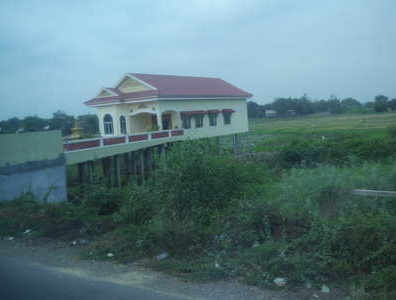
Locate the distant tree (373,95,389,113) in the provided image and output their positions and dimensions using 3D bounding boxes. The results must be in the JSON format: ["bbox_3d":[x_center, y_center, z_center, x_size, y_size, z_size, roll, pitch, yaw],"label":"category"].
[{"bbox_3d":[78.970,-20.121,200.000,6.920,7.790,6.920,-2,5,22],"label":"distant tree"}]

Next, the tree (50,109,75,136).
[{"bbox_3d":[-49.838,-9.747,170.000,8.830,9.560,8.830,-5,5,-16],"label":"tree"}]

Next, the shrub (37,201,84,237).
[{"bbox_3d":[-2.717,1.383,9.200,0.850,0.700,0.750,-1,5,32],"label":"shrub"}]

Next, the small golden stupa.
[{"bbox_3d":[-11.397,-1.675,43.000,1.100,2.000,1.100,-1,5,32],"label":"small golden stupa"}]

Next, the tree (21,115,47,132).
[{"bbox_3d":[-66.800,-10.894,190.000,10.690,7.400,10.690,-5,5,-19],"label":"tree"}]

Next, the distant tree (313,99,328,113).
[{"bbox_3d":[58.308,-21.181,220.000,7.620,6.660,7.620,-2,5,15],"label":"distant tree"}]

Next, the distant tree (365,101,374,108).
[{"bbox_3d":[89.052,-23.626,240.000,5.190,4.150,5.190,-2,5,21],"label":"distant tree"}]

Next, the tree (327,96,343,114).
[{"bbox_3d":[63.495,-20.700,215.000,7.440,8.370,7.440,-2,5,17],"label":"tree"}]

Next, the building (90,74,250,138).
[{"bbox_3d":[-2.281,-4.665,50.210,8.835,6.715,18.321,-1,5,36],"label":"building"}]

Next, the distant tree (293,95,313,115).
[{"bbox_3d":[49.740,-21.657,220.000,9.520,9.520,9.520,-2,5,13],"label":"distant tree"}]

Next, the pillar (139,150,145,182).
[{"bbox_3d":[-5.379,1.571,44.000,0.360,3.100,0.360,-1,5,32],"label":"pillar"}]

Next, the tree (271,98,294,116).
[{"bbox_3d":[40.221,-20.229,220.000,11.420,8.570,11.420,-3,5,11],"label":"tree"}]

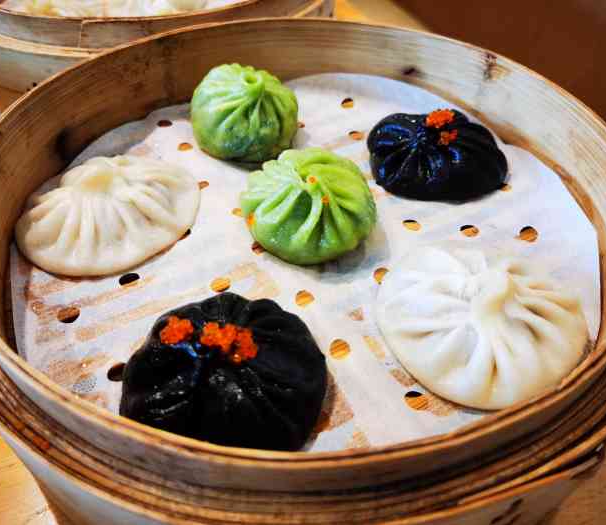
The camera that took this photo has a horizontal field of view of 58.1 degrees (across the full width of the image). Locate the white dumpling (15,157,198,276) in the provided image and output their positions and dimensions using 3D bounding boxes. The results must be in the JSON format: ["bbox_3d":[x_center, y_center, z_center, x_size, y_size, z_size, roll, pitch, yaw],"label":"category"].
[{"bbox_3d":[-0.068,-0.022,0.192,0.064,0.023,0.053,-25,51,-22],"label":"white dumpling"}]

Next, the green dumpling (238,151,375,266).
[{"bbox_3d":[0.002,-0.023,0.191,0.047,0.026,0.048,-1,46,0],"label":"green dumpling"}]

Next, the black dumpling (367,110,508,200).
[{"bbox_3d":[0.052,-0.045,0.213,0.055,0.024,0.048,15,48,15],"label":"black dumpling"}]

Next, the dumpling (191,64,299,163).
[{"bbox_3d":[-0.025,-0.065,0.228,0.046,0.031,0.045,-1,46,0],"label":"dumpling"}]

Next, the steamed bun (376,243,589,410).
[{"bbox_3d":[0.051,0.013,0.157,0.060,0.024,0.056,10,47,10],"label":"steamed bun"}]

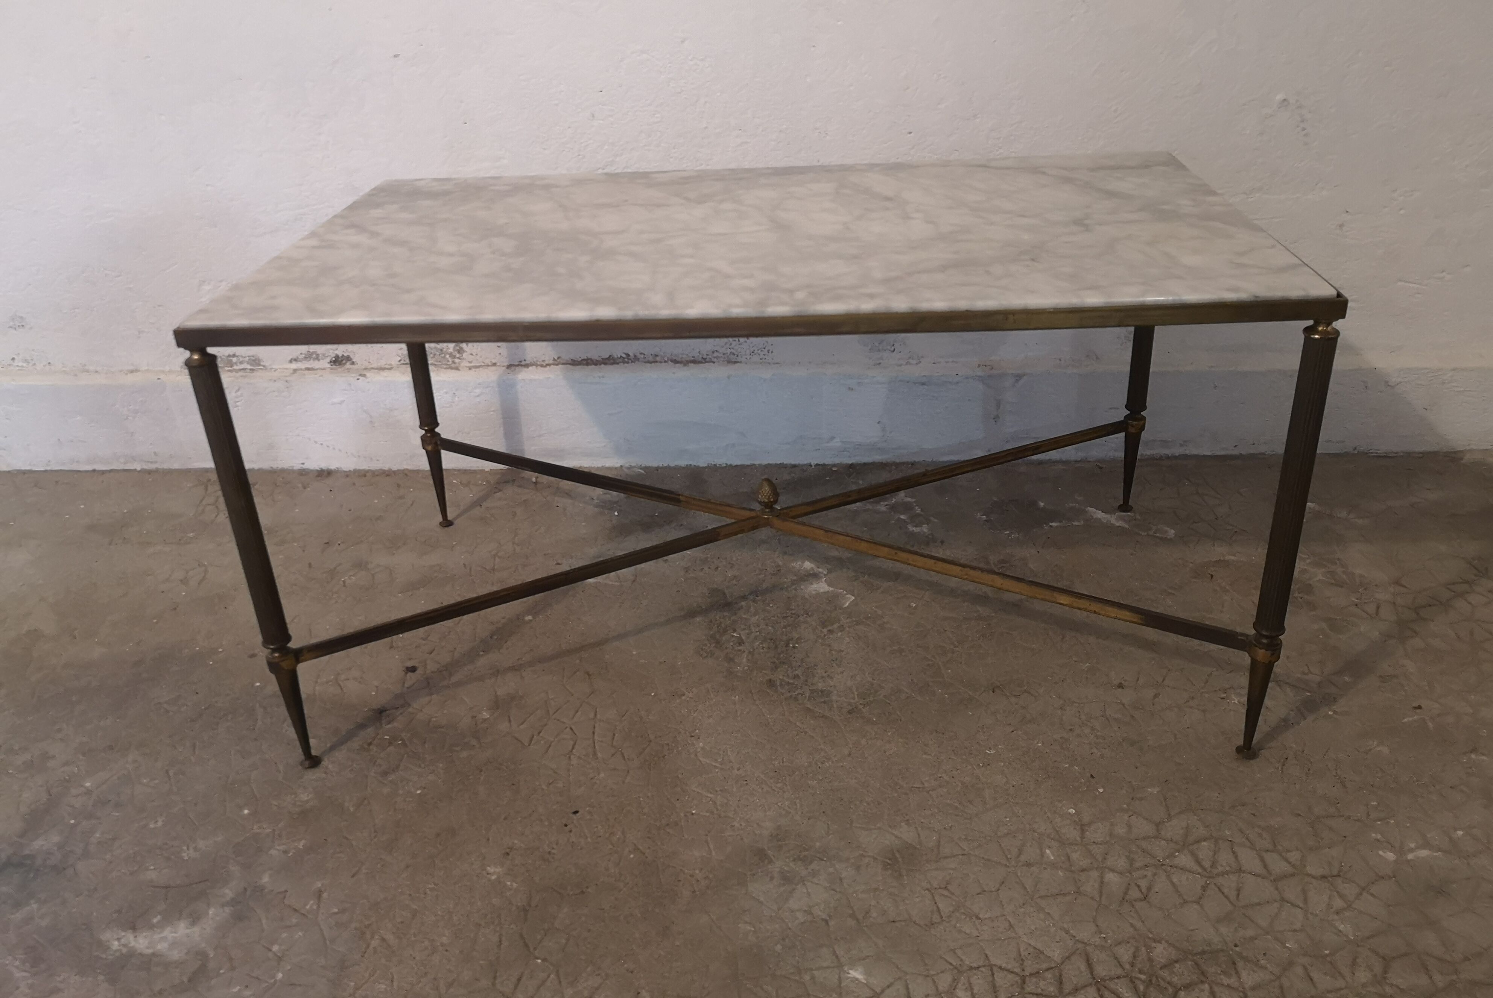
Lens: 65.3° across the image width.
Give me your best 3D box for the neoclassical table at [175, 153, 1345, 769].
[{"bbox_3d":[0.019,-0.060,1.190,0.880,0.441,0.492,-1,28,4],"label":"neoclassical table"}]

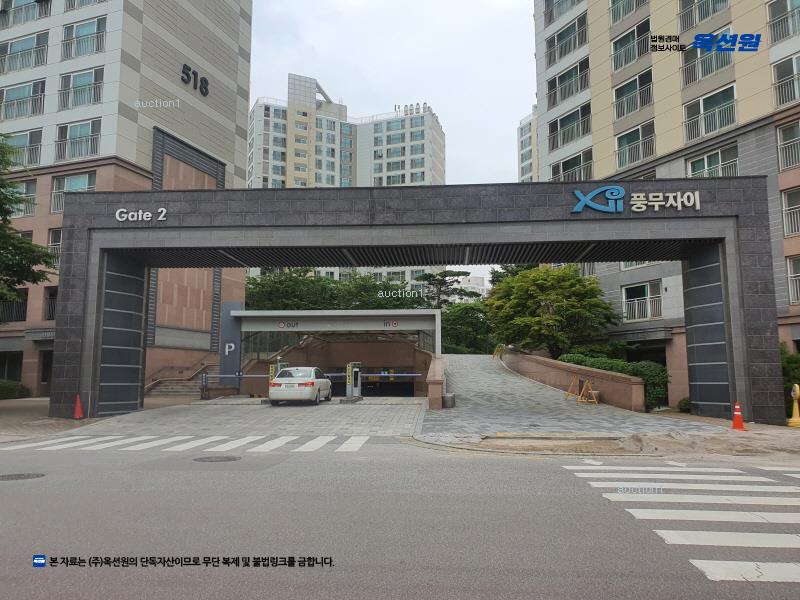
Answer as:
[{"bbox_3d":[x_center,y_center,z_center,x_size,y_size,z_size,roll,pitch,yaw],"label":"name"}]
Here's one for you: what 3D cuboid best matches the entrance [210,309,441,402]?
[{"bbox_3d":[-3.155,2.790,29.636,10.430,4.119,4.500,-1,-7,4],"label":"entrance"}]

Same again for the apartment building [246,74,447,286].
[{"bbox_3d":[-11.292,-13.477,120.703,40.000,56.500,22.000,1,-7,-5],"label":"apartment building"}]

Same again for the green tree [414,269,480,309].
[{"bbox_3d":[3.513,0.644,44.280,4.883,6.019,4.600,0,-7,0],"label":"green tree"}]

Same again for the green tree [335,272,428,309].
[{"bbox_3d":[-1.245,0.865,40.218,6.322,5.138,5.500,0,-7,0],"label":"green tree"}]

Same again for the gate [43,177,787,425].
[{"bbox_3d":[0.143,0.225,19.437,21.372,7.111,3.200,-1,-7,4],"label":"gate"}]

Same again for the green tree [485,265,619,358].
[{"bbox_3d":[7.625,0.651,30.164,6.745,4.754,6.200,0,-7,0],"label":"green tree"}]

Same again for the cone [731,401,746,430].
[{"bbox_3d":[8.700,2.960,15.449,0.390,0.740,0.390,0,-7,0],"label":"cone"}]

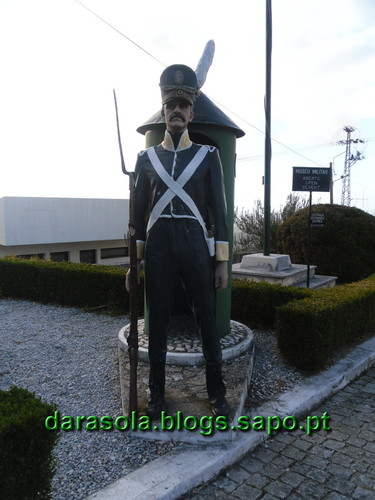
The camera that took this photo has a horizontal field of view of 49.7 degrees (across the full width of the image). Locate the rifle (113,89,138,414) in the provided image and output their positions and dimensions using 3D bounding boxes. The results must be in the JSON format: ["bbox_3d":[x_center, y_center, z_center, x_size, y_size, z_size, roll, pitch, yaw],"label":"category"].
[{"bbox_3d":[-0.368,0.041,2.400,0.131,1.963,0.145,0,3,0],"label":"rifle"}]

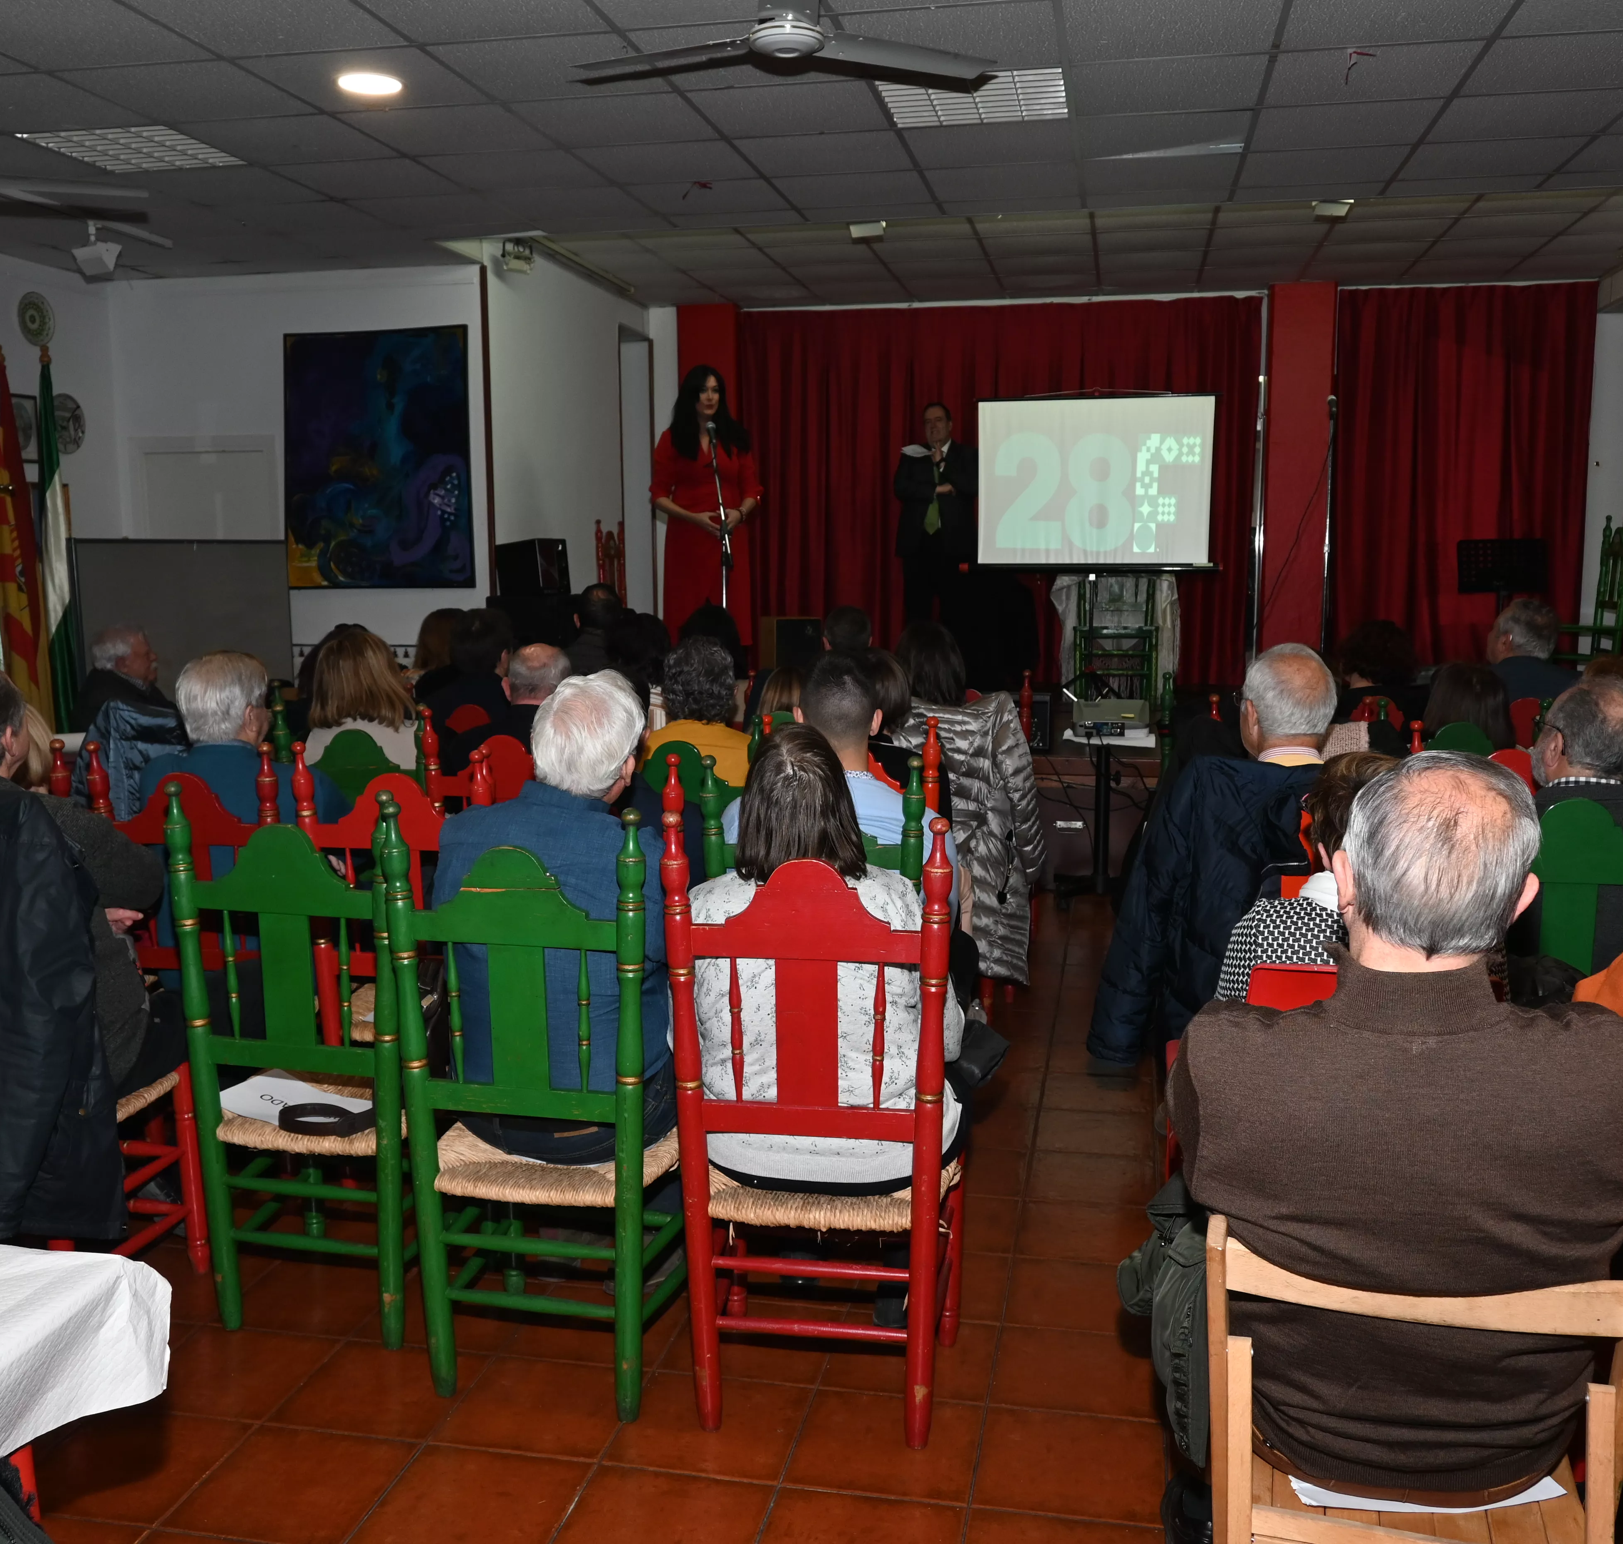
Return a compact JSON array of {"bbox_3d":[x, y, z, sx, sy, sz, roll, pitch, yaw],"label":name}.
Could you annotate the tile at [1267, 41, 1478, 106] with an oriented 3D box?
[{"bbox_3d":[1.724,-2.170,4.793,0.600,0.020,0.595,1,8,11],"label":"tile"}]

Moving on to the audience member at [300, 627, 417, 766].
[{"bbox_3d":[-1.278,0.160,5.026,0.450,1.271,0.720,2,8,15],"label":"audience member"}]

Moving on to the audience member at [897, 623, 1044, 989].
[{"bbox_3d":[0.559,0.099,5.449,0.470,1.259,0.760,1,8,12],"label":"audience member"}]

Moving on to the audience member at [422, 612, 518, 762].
[{"bbox_3d":[-1.067,0.088,5.245,0.500,1.290,0.800,2,9,16],"label":"audience member"}]

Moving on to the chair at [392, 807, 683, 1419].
[{"bbox_3d":[-0.445,0.574,2.811,0.455,1.060,0.470,2,8,14],"label":"chair"}]

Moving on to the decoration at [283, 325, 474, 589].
[{"bbox_3d":[-2.278,-1.639,8.132,1.045,1.335,0.040,1,9,11],"label":"decoration"}]

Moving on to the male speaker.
[{"bbox_3d":[0.701,-1.142,8.454,0.560,1.730,0.360,2,8,16],"label":"male speaker"}]

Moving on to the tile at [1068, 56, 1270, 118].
[{"bbox_3d":[1.130,-2.185,4.912,0.600,0.020,0.595,1,8,11],"label":"tile"}]

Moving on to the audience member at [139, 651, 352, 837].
[{"bbox_3d":[-1.401,0.342,3.989,0.540,1.290,0.800,3,8,19],"label":"audience member"}]

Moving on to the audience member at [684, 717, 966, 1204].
[{"bbox_3d":[0.063,0.488,2.891,0.470,1.203,0.680,1,8,8],"label":"audience member"}]

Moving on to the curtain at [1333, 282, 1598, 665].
[{"bbox_3d":[4.196,-1.823,10.053,1.570,2.570,0.140,1,9,11],"label":"curtain"}]

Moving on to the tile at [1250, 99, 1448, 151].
[{"bbox_3d":[1.839,-2.248,5.357,0.600,0.020,0.595,1,8,11],"label":"tile"}]

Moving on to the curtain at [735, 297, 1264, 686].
[{"bbox_3d":[1.242,-1.894,10.630,3.550,2.570,0.140,1,9,11],"label":"curtain"}]

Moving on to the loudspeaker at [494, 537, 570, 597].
[{"bbox_3d":[-1.394,-1.022,7.751,0.270,0.290,0.230,-2,6,30],"label":"loudspeaker"}]

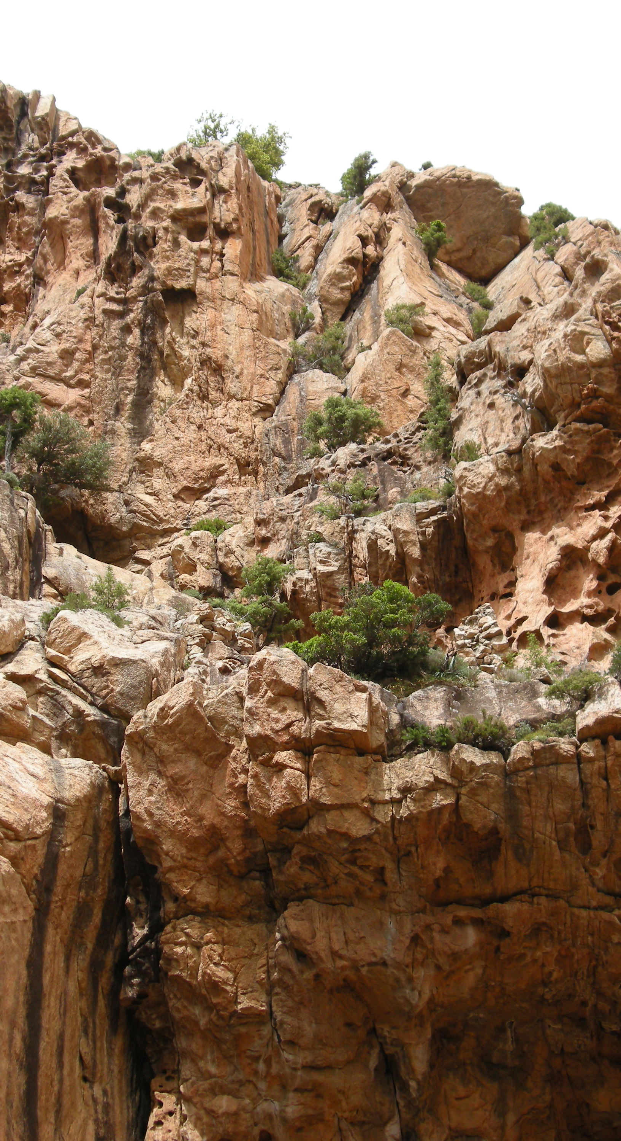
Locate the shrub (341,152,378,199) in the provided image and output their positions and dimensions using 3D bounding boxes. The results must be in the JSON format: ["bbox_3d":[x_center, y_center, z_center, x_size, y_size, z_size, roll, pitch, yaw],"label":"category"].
[{"bbox_3d":[1.498,-12.151,50.000,1.130,1.460,1.020,0,-27,0],"label":"shrub"}]

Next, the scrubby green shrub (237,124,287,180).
[{"bbox_3d":[-1.648,-14.090,55.000,1.809,2.121,1.628,0,-22,0],"label":"scrubby green shrub"}]

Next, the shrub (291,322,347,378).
[{"bbox_3d":[0.269,-6.643,49.000,1.719,1.688,1.461,0,-22,0],"label":"shrub"}]

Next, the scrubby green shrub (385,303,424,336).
[{"bbox_3d":[2.524,-6.786,44.000,1.090,0.780,0.930,0,-27,0],"label":"scrubby green shrub"}]

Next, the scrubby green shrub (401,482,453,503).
[{"bbox_3d":[2.637,-1.717,37.000,1.190,0.540,0.830,0,-27,0],"label":"scrubby green shrub"}]

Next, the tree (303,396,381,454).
[{"bbox_3d":[0.865,-4.107,45.500,2.162,1.520,1.837,0,-22,0],"label":"tree"}]

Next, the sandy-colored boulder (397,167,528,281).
[{"bbox_3d":[4.591,-10.386,48.500,3.760,2.950,3.190,0,-27,0],"label":"sandy-colored boulder"}]

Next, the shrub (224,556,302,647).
[{"bbox_3d":[-1.111,0.746,38.500,1.801,2.266,1.621,0,-22,0],"label":"shrub"}]

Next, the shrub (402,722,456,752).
[{"bbox_3d":[2.229,3.165,30.500,1.000,0.560,0.750,0,-27,0],"label":"shrub"}]

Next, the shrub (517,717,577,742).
[{"bbox_3d":[4.520,3.081,31.000,1.130,0.510,0.850,0,-27,0],"label":"shrub"}]

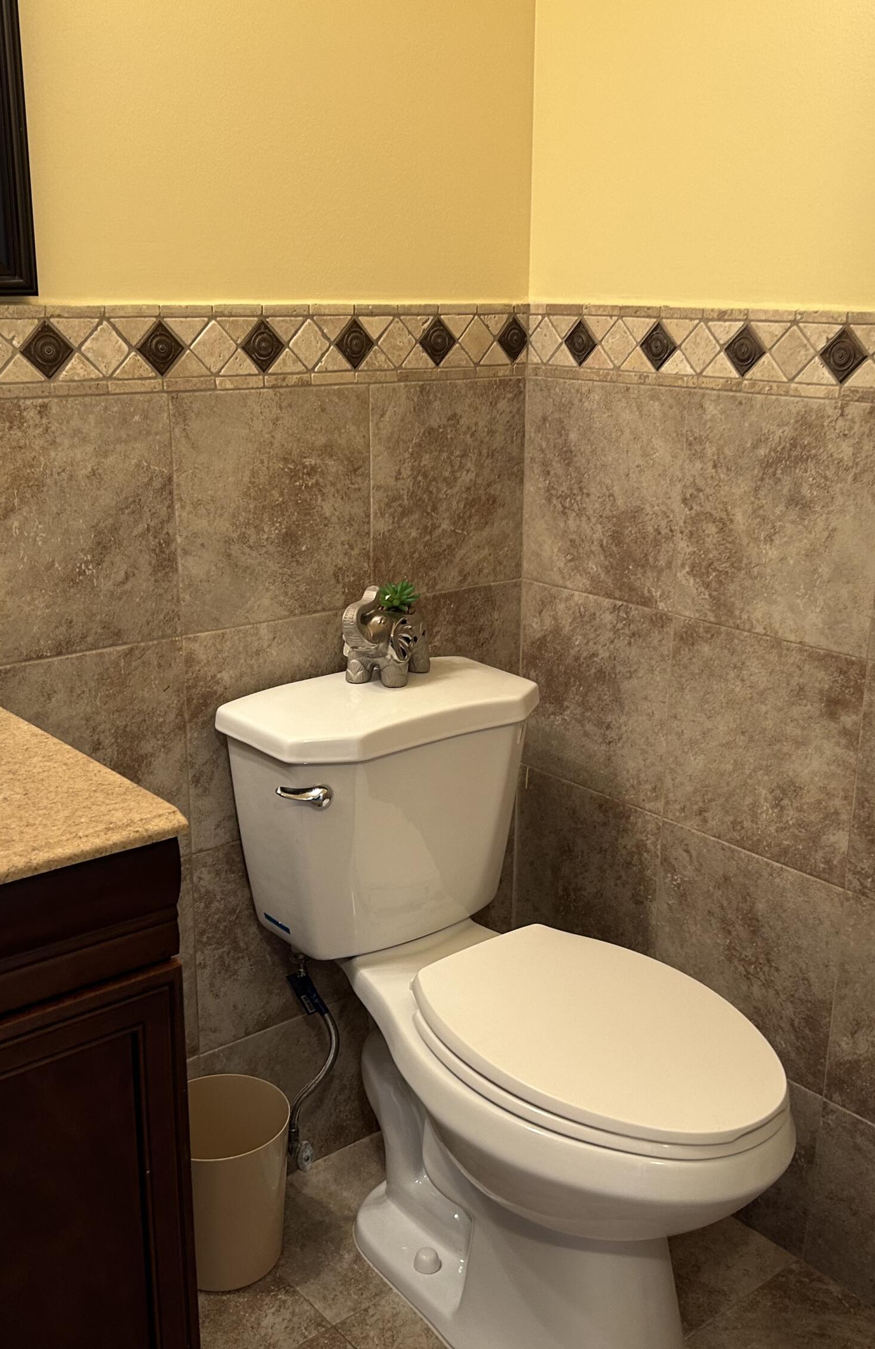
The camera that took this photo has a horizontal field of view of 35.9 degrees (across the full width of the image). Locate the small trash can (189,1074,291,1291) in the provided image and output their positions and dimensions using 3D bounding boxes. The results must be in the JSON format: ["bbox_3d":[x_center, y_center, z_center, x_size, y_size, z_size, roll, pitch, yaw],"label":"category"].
[{"bbox_3d":[-0.297,0.709,1.867,0.200,0.220,0.200,0,16,0],"label":"small trash can"}]

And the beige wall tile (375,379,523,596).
[{"bbox_3d":[0.018,-0.273,1.979,0.287,0.306,0.010,-12,20,-38],"label":"beige wall tile"}]

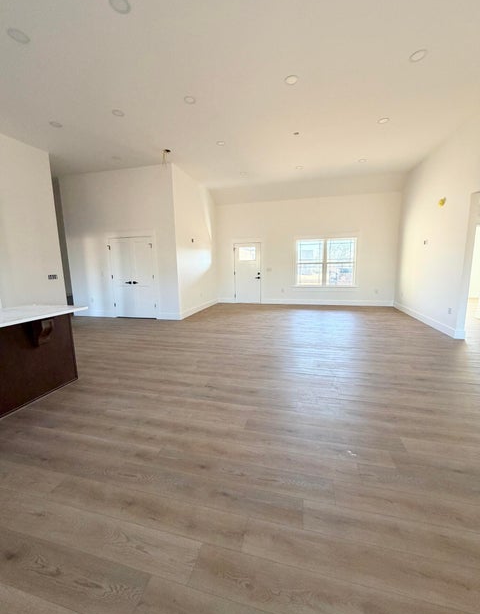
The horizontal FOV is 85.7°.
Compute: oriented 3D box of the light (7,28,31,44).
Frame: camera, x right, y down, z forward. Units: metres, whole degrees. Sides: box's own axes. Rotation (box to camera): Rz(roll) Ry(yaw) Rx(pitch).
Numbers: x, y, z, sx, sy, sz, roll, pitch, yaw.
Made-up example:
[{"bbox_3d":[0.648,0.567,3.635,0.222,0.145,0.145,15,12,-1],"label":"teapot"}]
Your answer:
[{"bbox_3d":[-2.193,-2.699,2.572,0.178,0.030,0.178,1,10,14],"label":"light"}]

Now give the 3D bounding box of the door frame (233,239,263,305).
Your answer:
[{"bbox_3d":[0.279,-1.196,8.713,1.100,2.200,0.110,1,10,14],"label":"door frame"}]

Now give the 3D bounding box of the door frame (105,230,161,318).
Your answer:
[{"bbox_3d":[-2.728,-0.795,6.639,1.420,2.200,0.110,1,10,14],"label":"door frame"}]

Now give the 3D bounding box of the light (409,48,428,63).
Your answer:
[{"bbox_3d":[2.018,-2.833,2.919,0.178,0.030,0.178,1,10,14],"label":"light"}]

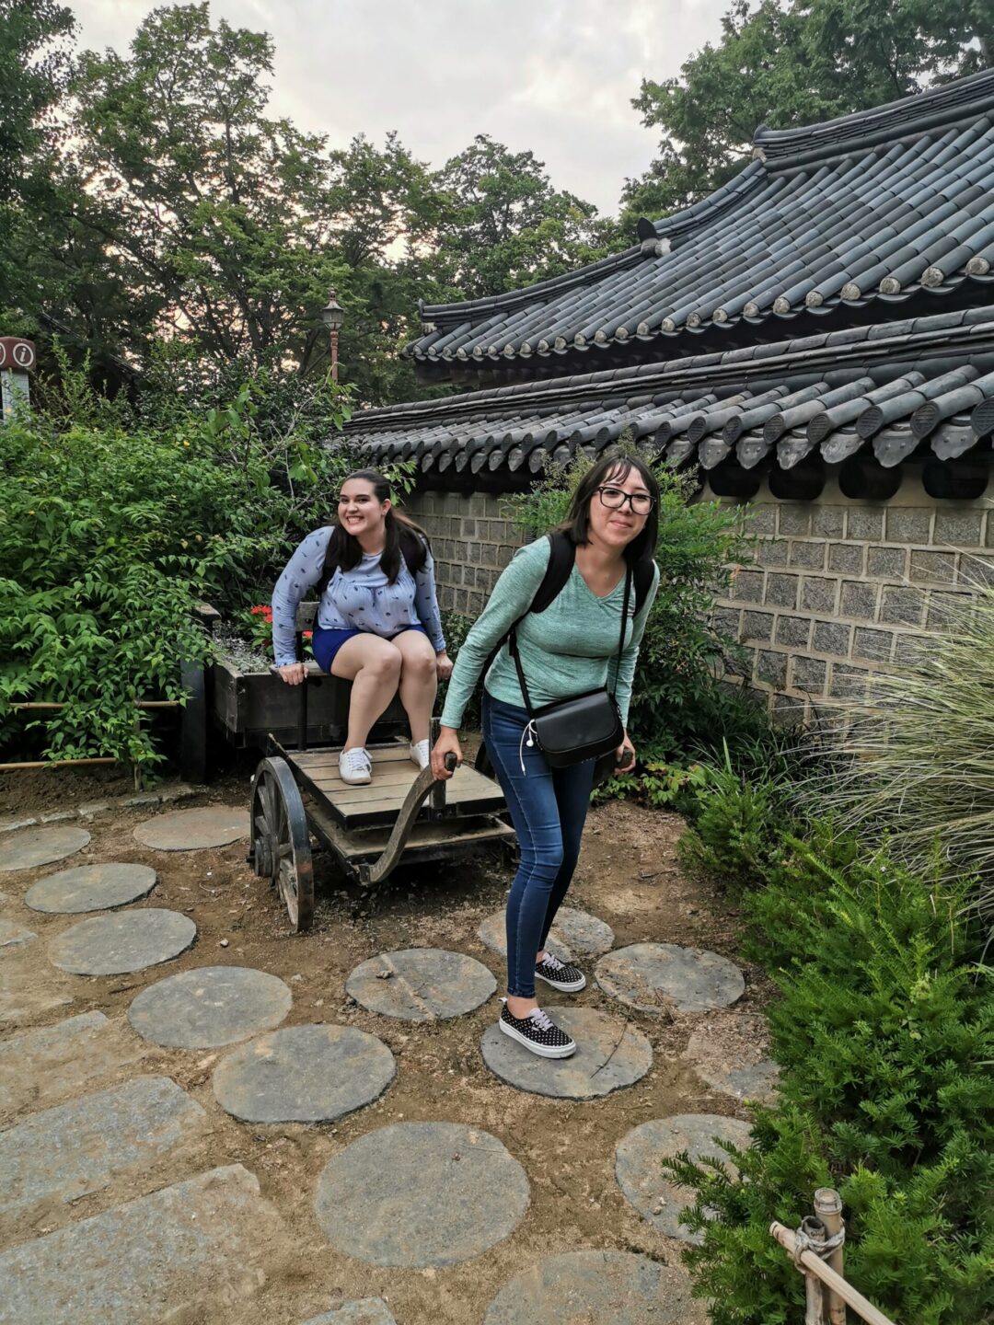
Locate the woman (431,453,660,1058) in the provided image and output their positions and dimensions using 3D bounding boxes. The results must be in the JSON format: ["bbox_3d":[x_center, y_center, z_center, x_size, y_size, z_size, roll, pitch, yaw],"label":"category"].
[{"bbox_3d":[0.143,0.240,2.780,0.510,1.560,0.628,-6,12,-28],"label":"woman"}]

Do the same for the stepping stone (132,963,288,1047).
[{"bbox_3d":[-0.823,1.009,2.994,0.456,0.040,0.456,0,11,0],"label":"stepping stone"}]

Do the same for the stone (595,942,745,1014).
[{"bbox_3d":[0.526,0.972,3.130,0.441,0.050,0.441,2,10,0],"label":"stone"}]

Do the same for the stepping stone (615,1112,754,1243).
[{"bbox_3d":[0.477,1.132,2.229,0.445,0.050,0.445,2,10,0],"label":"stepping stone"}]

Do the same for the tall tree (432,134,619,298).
[{"bbox_3d":[0.624,-8.051,25.989,6.000,9.750,6.000,1,10,0],"label":"tall tree"}]

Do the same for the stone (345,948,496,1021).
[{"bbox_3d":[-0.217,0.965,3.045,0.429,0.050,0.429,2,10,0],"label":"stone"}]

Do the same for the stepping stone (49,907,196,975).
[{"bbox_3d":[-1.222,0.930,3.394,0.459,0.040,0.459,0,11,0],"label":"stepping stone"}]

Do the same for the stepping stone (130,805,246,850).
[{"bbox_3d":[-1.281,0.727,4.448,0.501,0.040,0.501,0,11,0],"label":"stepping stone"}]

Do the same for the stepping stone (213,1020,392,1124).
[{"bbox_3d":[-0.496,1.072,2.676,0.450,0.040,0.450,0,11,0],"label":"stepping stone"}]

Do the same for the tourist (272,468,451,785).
[{"bbox_3d":[-0.466,-0.173,3.923,0.687,1.089,0.667,-4,12,-22],"label":"tourist"}]

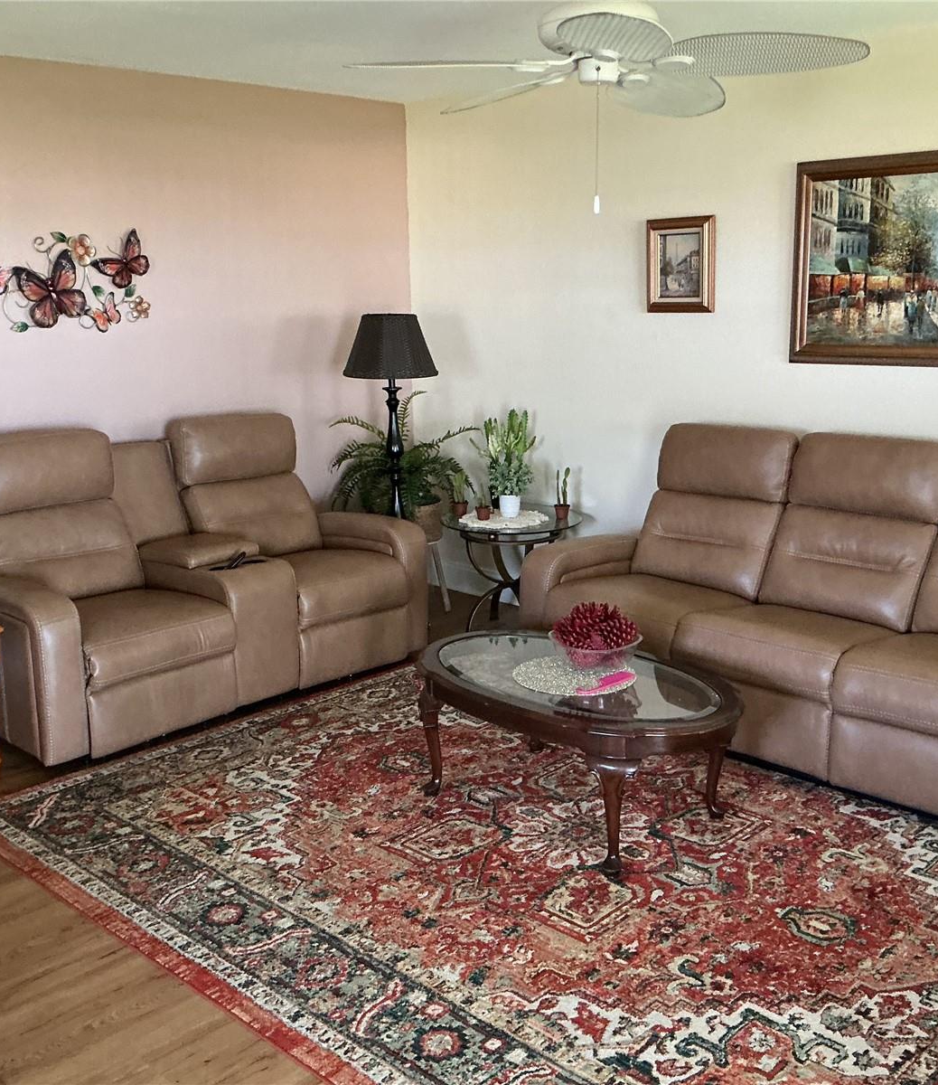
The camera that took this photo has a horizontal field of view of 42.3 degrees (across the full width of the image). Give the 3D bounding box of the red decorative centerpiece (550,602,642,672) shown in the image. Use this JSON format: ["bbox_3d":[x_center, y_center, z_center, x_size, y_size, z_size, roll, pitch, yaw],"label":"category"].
[{"bbox_3d":[0.387,0.277,3.665,0.280,0.200,0.280,-1,12,0],"label":"red decorative centerpiece"}]

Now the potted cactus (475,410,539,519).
[{"bbox_3d":[0.176,-0.363,5.504,0.270,0.481,0.250,-1,12,0],"label":"potted cactus"}]

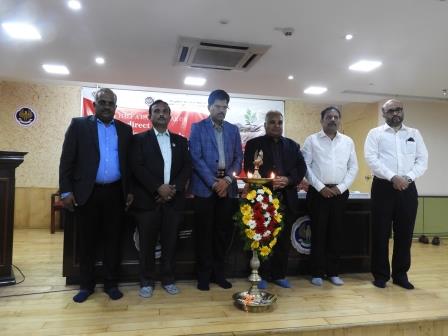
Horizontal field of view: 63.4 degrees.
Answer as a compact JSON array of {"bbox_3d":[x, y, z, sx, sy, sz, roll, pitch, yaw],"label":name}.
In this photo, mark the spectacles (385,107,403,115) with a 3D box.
[{"bbox_3d":[1.569,-0.531,3.345,0.145,0.045,0.145,1,2,0],"label":"spectacles"}]

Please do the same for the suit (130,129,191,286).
[{"bbox_3d":[-0.524,0.318,2.993,0.470,1.240,0.300,2,-1,-14],"label":"suit"}]

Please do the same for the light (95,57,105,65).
[{"bbox_3d":[-1.675,-1.450,4.907,0.130,0.030,0.130,2,-1,-12],"label":"light"}]

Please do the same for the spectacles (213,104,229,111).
[{"bbox_3d":[-0.030,-0.515,3.101,0.140,0.045,0.140,2,14,-22],"label":"spectacles"}]

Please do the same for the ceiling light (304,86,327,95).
[{"bbox_3d":[1.610,-1.351,6.340,0.310,0.030,0.310,2,-1,-12],"label":"ceiling light"}]

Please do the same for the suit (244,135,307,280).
[{"bbox_3d":[0.466,0.353,3.279,0.480,1.230,0.300,2,-1,-14],"label":"suit"}]

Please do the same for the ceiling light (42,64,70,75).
[{"bbox_3d":[-2.488,-1.460,5.383,0.310,0.030,0.310,2,-1,-12],"label":"ceiling light"}]

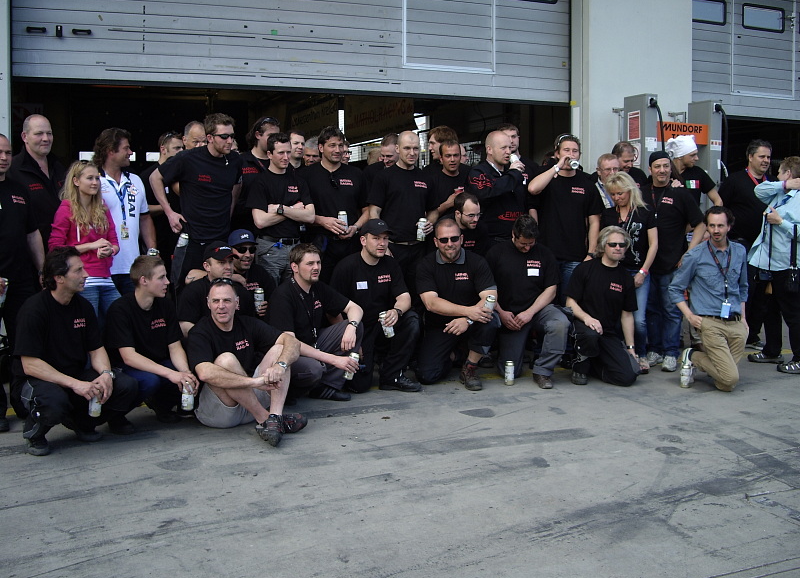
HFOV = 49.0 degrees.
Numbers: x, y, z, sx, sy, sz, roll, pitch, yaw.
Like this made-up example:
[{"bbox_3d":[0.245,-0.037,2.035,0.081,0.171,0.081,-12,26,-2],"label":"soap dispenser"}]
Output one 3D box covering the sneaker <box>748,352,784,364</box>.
[{"bbox_3d":[3.038,0.551,7.280,0.295,0.110,0.110,0,5,-2],"label":"sneaker"}]

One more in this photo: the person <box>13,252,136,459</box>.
[{"bbox_3d":[-1.739,0.298,4.750,0.680,1.020,0.580,4,7,40],"label":"person"}]

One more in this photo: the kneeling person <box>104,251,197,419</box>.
[{"bbox_3d":[-1.510,0.291,5.380,0.680,0.990,0.560,5,7,43],"label":"kneeling person"}]

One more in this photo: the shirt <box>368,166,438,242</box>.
[{"bbox_3d":[0.030,-0.633,6.580,0.550,0.600,0.320,-2,6,-18],"label":"shirt"}]

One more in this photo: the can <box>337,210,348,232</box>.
[{"bbox_3d":[-0.400,-0.469,6.170,0.066,0.166,0.066,-8,7,0],"label":"can"}]

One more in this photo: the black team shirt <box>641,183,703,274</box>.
[{"bbox_3d":[2.141,-0.471,6.950,0.550,0.720,0.320,3,6,25],"label":"black team shirt"}]

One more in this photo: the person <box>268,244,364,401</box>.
[{"bbox_3d":[-0.553,0.206,5.750,0.680,1.020,0.560,4,7,40],"label":"person"}]

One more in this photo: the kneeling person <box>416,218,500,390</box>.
[{"bbox_3d":[0.414,0.088,6.220,0.590,1.170,0.760,-1,5,-8],"label":"kneeling person"}]

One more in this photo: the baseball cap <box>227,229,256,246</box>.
[{"bbox_3d":[-1.040,-0.336,5.780,0.175,0.130,0.260,-3,6,-27],"label":"baseball cap"}]

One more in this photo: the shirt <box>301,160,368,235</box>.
[{"bbox_3d":[-0.492,-0.645,6.400,0.540,0.600,0.320,-2,6,-16],"label":"shirt"}]

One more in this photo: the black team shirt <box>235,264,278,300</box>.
[{"bbox_3d":[-1.029,0.110,5.850,0.480,0.580,0.320,-2,6,-25],"label":"black team shirt"}]

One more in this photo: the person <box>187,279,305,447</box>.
[{"bbox_3d":[-0.851,0.370,4.900,0.600,0.850,0.740,-4,7,-38],"label":"person"}]

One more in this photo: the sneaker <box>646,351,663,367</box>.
[{"bbox_3d":[2.053,0.563,7.050,0.115,0.120,0.300,4,6,33],"label":"sneaker"}]

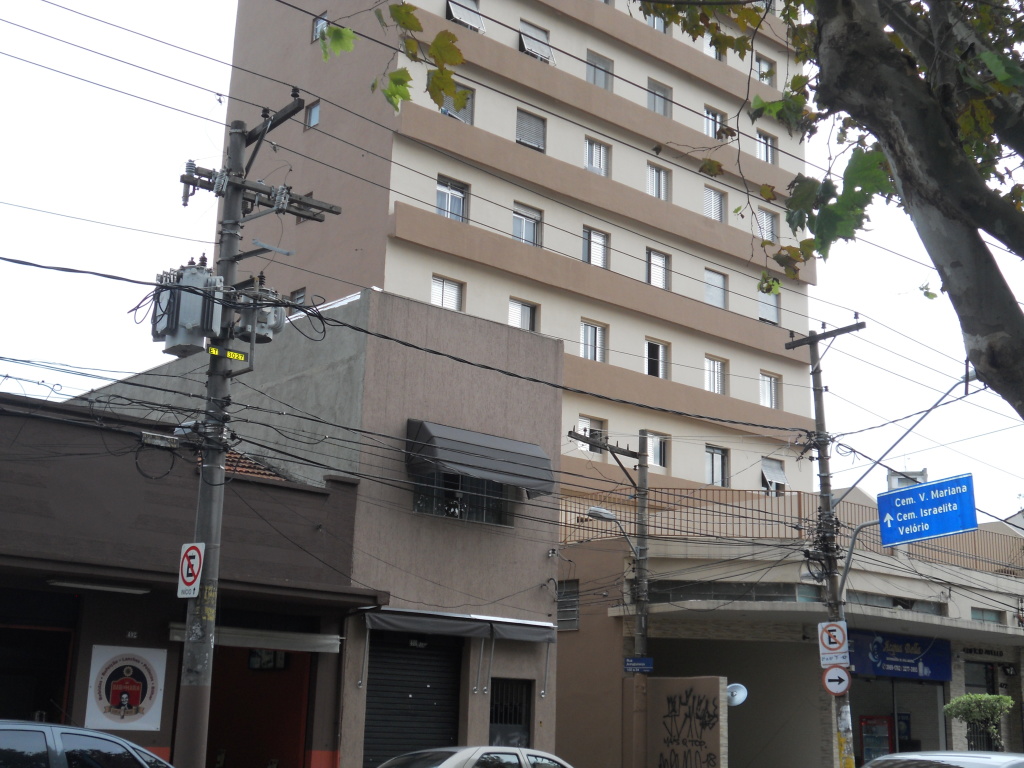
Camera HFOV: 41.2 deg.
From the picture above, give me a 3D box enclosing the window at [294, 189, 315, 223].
[{"bbox_3d":[-5.785,-4.953,38.378,0.140,0.820,0.760,14,-18,-40],"label":"window"}]

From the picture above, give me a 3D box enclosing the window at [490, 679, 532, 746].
[{"bbox_3d":[0.019,5.134,21.235,0.900,1.040,0.120,14,-18,-40],"label":"window"}]

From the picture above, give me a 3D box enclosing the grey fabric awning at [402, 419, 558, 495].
[{"bbox_3d":[-0.442,1.131,21.037,2.380,0.900,0.760,14,-18,-40],"label":"grey fabric awning"}]

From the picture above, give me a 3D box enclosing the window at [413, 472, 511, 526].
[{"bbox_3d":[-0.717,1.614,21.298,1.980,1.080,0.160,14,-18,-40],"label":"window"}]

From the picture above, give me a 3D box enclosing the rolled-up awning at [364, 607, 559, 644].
[{"bbox_3d":[-0.722,3.665,20.549,3.750,0.340,0.280,14,-18,-40],"label":"rolled-up awning"}]

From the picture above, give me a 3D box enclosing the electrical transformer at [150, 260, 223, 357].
[{"bbox_3d":[-3.588,-0.865,15.001,0.580,1.020,0.720,14,-18,-40],"label":"electrical transformer"}]

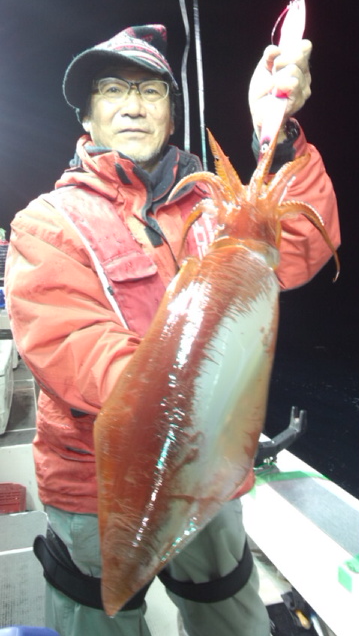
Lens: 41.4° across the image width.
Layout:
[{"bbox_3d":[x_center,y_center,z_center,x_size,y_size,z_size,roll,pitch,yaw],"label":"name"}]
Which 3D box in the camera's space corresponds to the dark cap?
[{"bbox_3d":[-0.110,-0.482,0.900,0.200,0.165,0.265,5,16,22],"label":"dark cap"}]

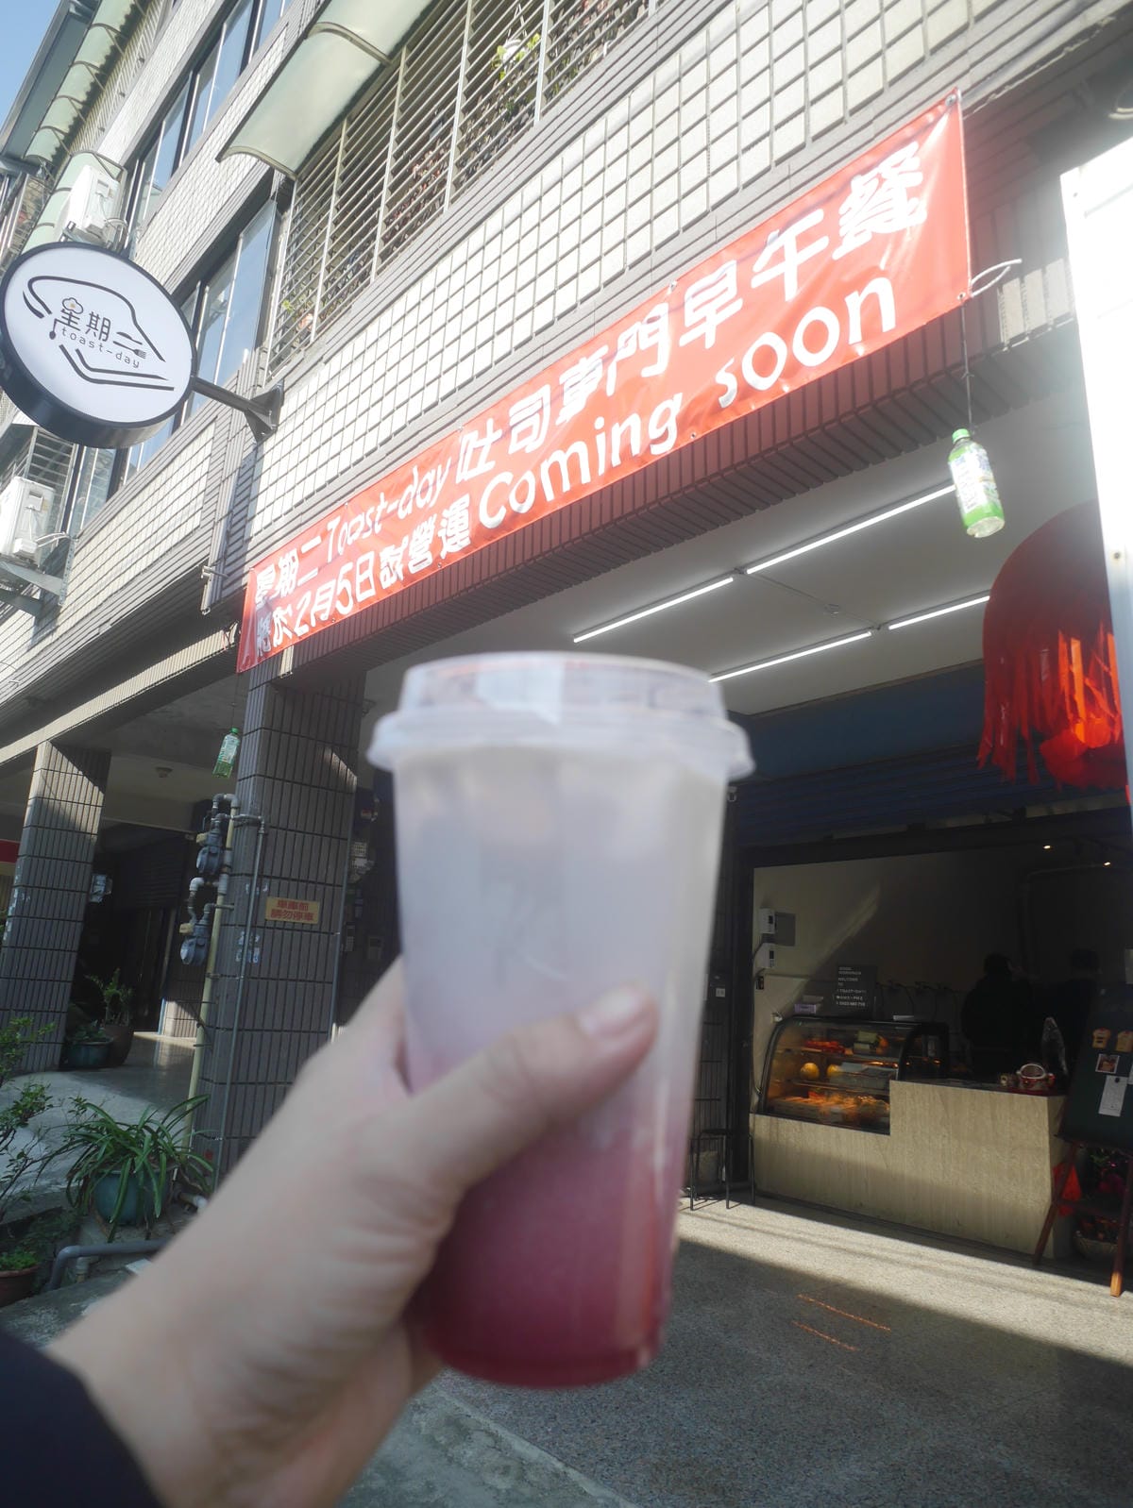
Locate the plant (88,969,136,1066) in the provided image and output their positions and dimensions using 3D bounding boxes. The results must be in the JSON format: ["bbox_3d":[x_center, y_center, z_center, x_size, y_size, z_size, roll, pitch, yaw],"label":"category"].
[{"bbox_3d":[-3.597,2.054,9.677,0.370,0.740,0.360,8,-13,-19],"label":"plant"}]

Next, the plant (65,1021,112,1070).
[{"bbox_3d":[-3.612,2.166,9.241,0.370,0.360,0.370,8,-13,-19],"label":"plant"}]

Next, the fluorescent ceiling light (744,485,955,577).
[{"bbox_3d":[1.096,-0.878,4.713,0.040,0.045,1.216,12,-14,-31],"label":"fluorescent ceiling light"}]

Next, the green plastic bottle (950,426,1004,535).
[{"bbox_3d":[0.766,-0.520,2.300,0.074,0.207,0.074,-14,-20,21],"label":"green plastic bottle"}]

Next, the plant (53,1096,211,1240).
[{"bbox_3d":[-1.812,1.695,5.101,0.640,0.480,0.600,8,-13,-17],"label":"plant"}]

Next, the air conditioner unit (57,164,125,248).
[{"bbox_3d":[-4.201,-4.597,10.665,0.290,0.570,0.790,13,-15,-34],"label":"air conditioner unit"}]

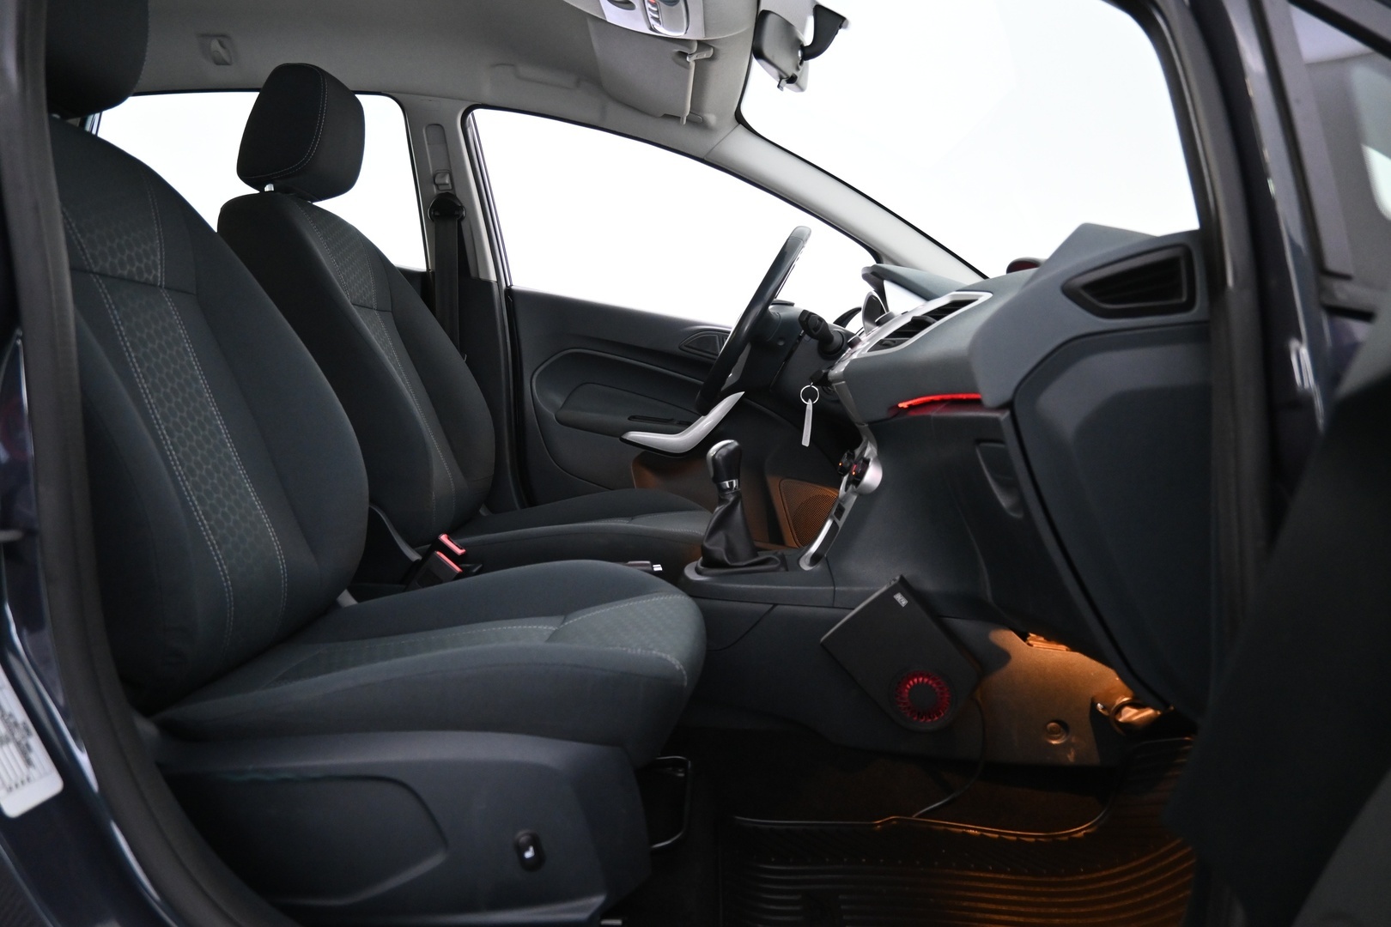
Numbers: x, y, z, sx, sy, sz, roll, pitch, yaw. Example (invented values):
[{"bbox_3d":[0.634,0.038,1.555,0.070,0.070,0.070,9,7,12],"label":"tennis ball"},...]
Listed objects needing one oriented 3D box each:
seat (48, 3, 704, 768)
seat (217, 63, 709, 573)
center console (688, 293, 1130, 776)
[{"bbox_3d":[-0.378,-0.143,0.984,0.780,0.930,0.520,0,7,1],"label":"seat"},{"bbox_3d":[-0.369,-0.238,1.678,0.780,0.930,0.520,0,7,1],"label":"seat"},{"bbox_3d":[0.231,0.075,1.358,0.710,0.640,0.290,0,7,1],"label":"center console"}]

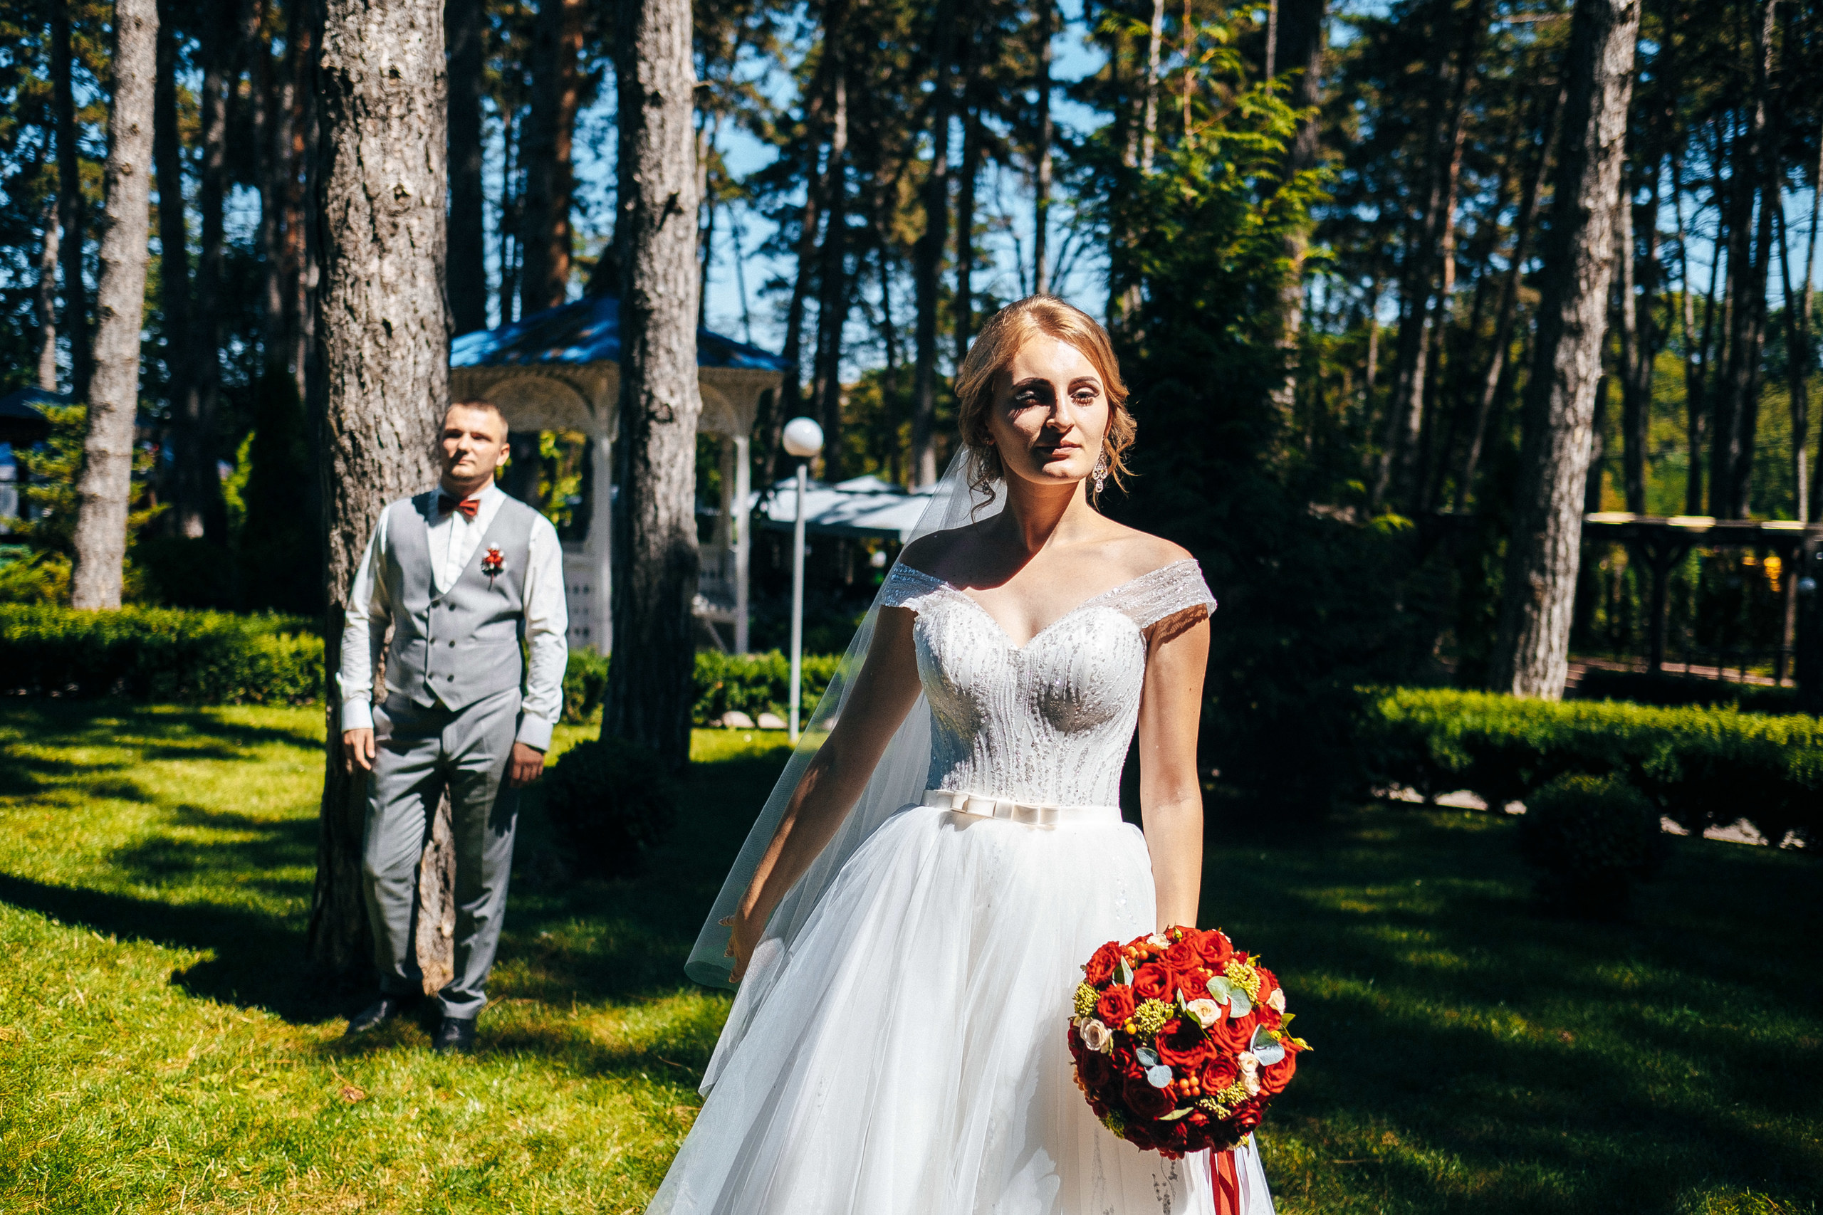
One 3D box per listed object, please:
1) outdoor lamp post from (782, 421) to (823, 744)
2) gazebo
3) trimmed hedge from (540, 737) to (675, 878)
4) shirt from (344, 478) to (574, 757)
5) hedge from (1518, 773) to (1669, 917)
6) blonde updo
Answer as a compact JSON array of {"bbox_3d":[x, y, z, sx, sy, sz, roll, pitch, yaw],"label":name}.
[{"bbox_3d":[-0.733,-0.193,11.700,0.270,2.130,0.270,1,3,0],"label":"outdoor lamp post"},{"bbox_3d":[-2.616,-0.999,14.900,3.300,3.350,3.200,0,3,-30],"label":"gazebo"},{"bbox_3d":[-1.270,0.829,7.400,0.545,0.570,0.545,1,3,0],"label":"trimmed hedge"},{"bbox_3d":[-1.327,0.023,5.120,0.650,0.760,0.320,3,1,3],"label":"shirt"},{"bbox_3d":[2.673,0.935,6.950,0.560,0.540,0.560,1,3,0],"label":"hedge"},{"bbox_3d":[0.164,-0.257,2.200,0.215,0.250,0.240,1,3,-12],"label":"blonde updo"}]

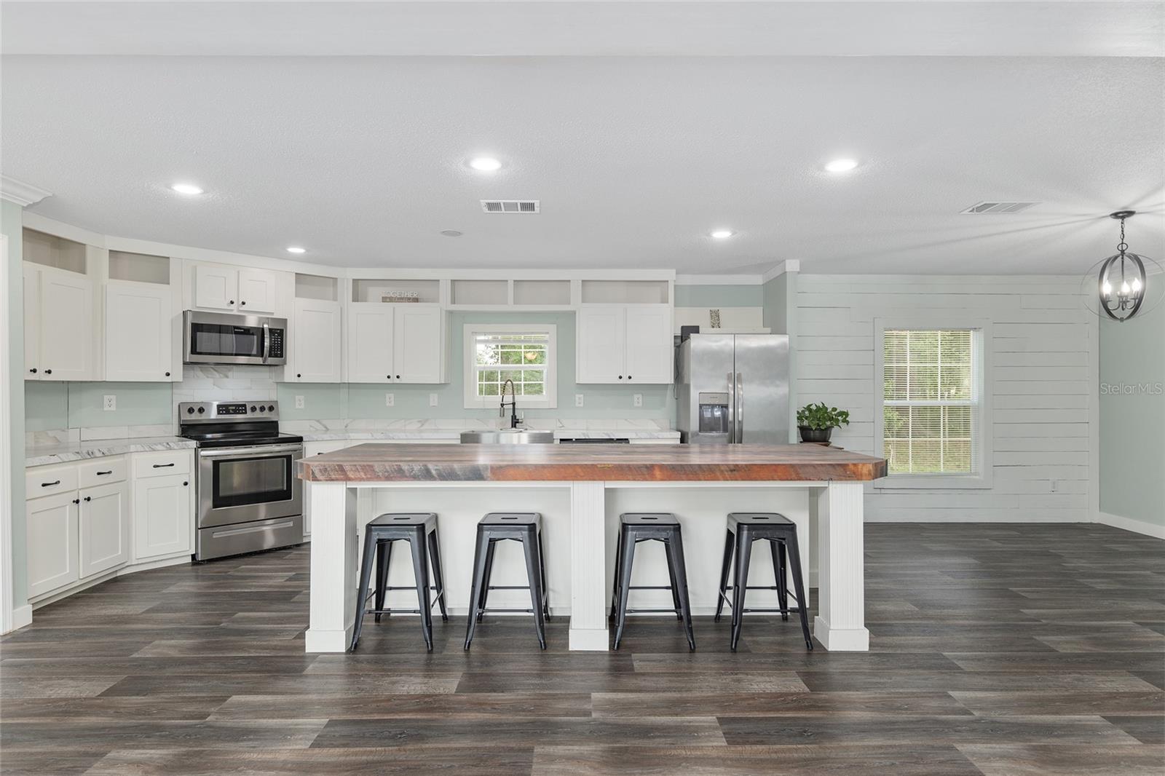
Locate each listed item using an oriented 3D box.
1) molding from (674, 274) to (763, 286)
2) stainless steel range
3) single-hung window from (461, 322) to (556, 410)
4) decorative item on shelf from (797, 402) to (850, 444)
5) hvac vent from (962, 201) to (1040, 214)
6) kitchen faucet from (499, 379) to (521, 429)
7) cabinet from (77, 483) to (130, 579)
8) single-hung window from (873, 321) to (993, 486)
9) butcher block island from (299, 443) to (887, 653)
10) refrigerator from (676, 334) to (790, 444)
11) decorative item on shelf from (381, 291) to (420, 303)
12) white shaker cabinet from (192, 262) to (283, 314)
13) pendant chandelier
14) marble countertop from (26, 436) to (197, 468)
[{"bbox_3d":[1.330,-1.060,6.020,0.890,0.108,0.030,0,0,0],"label":"molding"},{"bbox_3d":[-2.842,0.733,5.131,0.760,1.200,0.700,0,0,-45],"label":"stainless steel range"},{"bbox_3d":[-0.705,-0.211,6.116,0.930,0.840,0.100,0,0,0],"label":"single-hung window"},{"bbox_3d":[2.210,0.320,5.660,0.510,0.390,0.400,0,0,0],"label":"decorative item on shelf"},{"bbox_3d":[2.590,-1.110,3.820,0.355,0.020,0.270,0,0,0],"label":"hvac vent"},{"bbox_3d":[-0.692,0.159,5.896,0.130,0.490,0.230,0,0,29],"label":"kitchen faucet"},{"bbox_3d":[-3.590,0.946,4.263,0.580,0.610,0.460,0,0,0],"label":"cabinet"},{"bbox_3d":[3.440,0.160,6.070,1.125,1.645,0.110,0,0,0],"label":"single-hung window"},{"bbox_3d":[0.065,0.858,3.673,3.130,0.945,1.160,0,0,0],"label":"butcher block island"},{"bbox_3d":[1.343,0.441,5.599,0.845,1.785,0.780,0,0,0],"label":"refrigerator"},{"bbox_3d":[-1.741,-0.862,5.870,0.365,0.120,0.040,0,0,0],"label":"decorative item on shelf"},{"bbox_3d":[-3.022,-0.830,5.347,0.730,0.385,0.330,0,0,-45],"label":"white shaker cabinet"},{"bbox_3d":[3.458,-0.770,3.935,0.430,0.700,0.430,0,0,0],"label":"pendant chandelier"},{"bbox_3d":[-3.445,0.426,4.348,0.900,0.050,1.650,0,0,0],"label":"marble countertop"}]

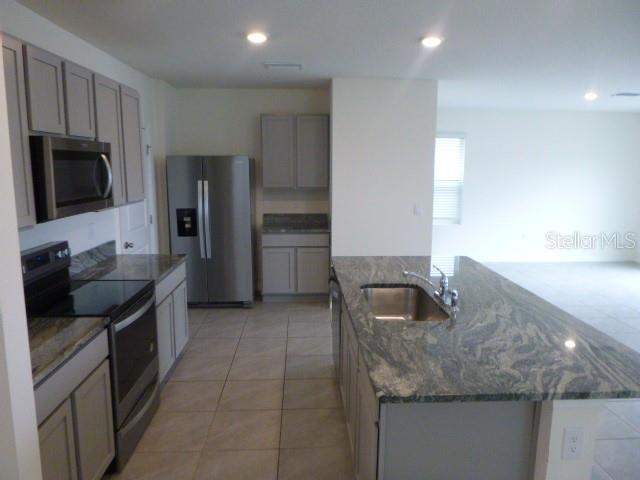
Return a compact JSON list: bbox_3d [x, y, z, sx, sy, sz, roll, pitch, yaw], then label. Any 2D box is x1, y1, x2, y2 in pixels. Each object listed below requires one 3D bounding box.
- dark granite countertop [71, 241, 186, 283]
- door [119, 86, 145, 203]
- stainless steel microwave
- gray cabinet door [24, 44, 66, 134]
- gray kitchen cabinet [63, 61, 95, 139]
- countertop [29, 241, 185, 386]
[{"bbox_3d":[-1.433,0.151,3.485,0.650,0.150,0.930,0,9,-3],"label":"dark granite countertop"},{"bbox_3d":[-1.484,-0.744,3.665,0.020,0.860,0.385,0,9,-2],"label":"door"},{"bbox_3d":[-1.543,-0.371,2.678,0.410,0.425,0.758,0,9,-2],"label":"stainless steel microwave"},{"bbox_3d":[-1.437,-0.772,2.433,0.022,0.405,0.340,0,9,-2],"label":"gray cabinet door"},{"bbox_3d":[-1.448,-0.827,2.793,0.020,0.400,0.350,0,9,-2],"label":"gray kitchen cabinet"},{"bbox_3d":[-1.435,0.295,2.876,0.640,0.155,2.470,0,9,-2],"label":"countertop"}]

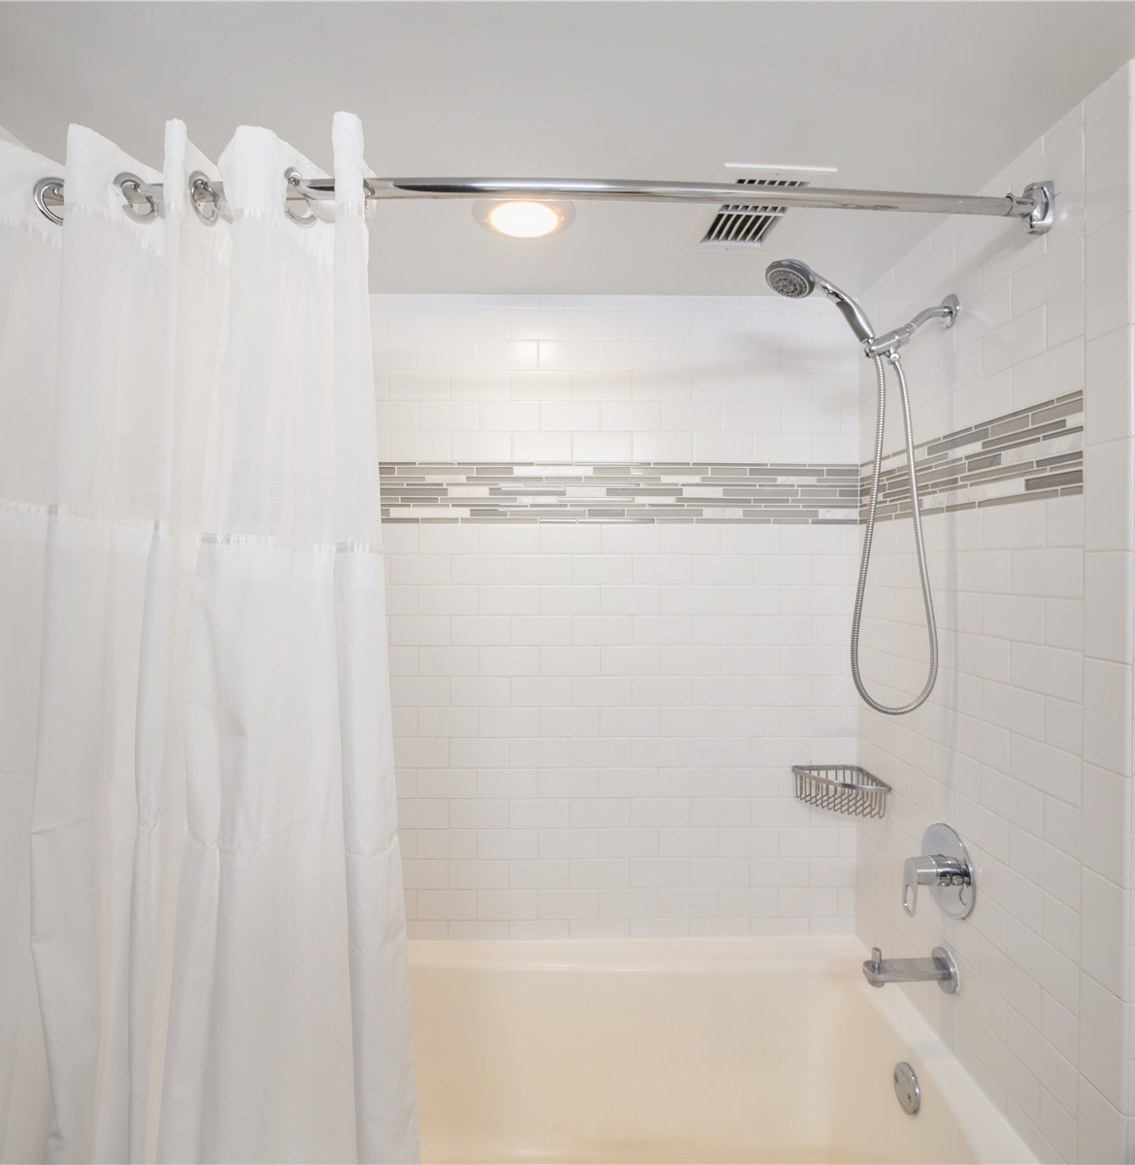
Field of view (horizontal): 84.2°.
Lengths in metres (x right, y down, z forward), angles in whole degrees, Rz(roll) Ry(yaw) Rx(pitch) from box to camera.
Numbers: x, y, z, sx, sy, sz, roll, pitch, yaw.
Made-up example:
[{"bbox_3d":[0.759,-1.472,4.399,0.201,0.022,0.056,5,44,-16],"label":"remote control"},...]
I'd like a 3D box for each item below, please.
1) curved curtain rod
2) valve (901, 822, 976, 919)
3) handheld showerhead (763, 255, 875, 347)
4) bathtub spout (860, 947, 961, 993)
[{"bbox_3d":[-0.063,-0.574,0.929,1.625,0.090,0.180,0,1,-1],"label":"curved curtain rod"},{"bbox_3d":[0.703,0.562,1.223,0.084,0.172,0.169,0,1,-1],"label":"valve"},{"bbox_3d":[0.489,-0.540,1.199,0.244,0.068,0.094,29,0,-1],"label":"handheld showerhead"},{"bbox_3d":[0.659,0.758,1.223,0.169,0.089,0.083,0,1,-1],"label":"bathtub spout"}]

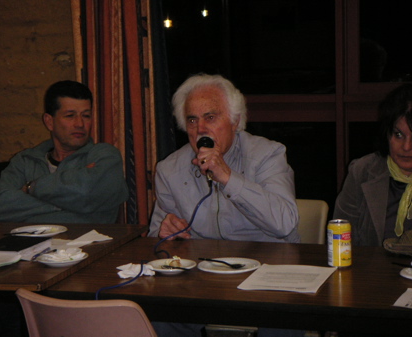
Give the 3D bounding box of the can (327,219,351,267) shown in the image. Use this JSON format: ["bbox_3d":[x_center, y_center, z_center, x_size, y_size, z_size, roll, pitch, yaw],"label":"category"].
[{"bbox_3d":[0.380,0.213,3.864,0.066,0.122,0.066,-2,9,0],"label":"can"}]

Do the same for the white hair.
[{"bbox_3d":[0.011,-0.207,4.280,0.235,0.195,0.245,-1,13,27],"label":"white hair"}]

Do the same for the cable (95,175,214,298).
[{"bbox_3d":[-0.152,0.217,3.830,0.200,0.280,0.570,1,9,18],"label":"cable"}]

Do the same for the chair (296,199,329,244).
[{"bbox_3d":[0.145,0.537,4.401,0.470,0.810,0.530,1,9,19],"label":"chair"}]

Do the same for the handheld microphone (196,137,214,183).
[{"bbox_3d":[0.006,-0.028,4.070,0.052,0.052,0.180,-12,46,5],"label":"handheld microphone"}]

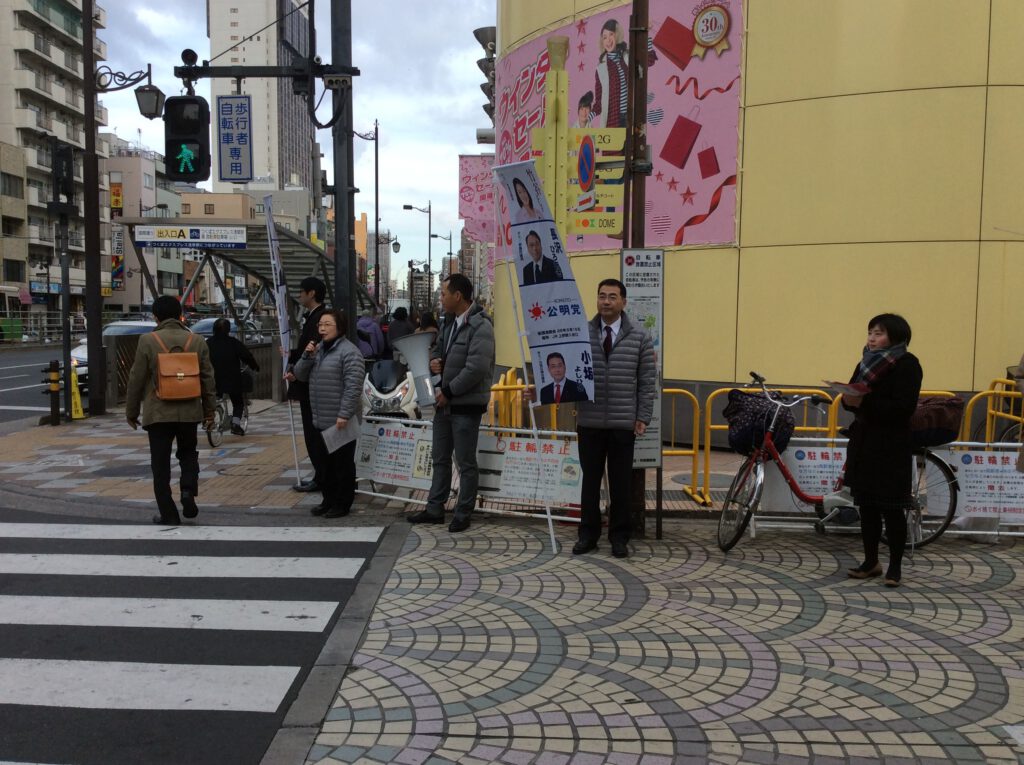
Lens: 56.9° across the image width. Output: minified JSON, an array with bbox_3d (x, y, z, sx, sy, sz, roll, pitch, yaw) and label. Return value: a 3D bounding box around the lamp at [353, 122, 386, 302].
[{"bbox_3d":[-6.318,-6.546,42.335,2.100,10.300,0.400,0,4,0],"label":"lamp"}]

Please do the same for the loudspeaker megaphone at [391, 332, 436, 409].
[{"bbox_3d":[-0.636,-0.081,6.400,0.310,0.470,0.300,-10,-3,0],"label":"loudspeaker megaphone"}]

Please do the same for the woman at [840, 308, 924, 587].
[{"bbox_3d":[2.144,0.376,5.470,0.400,1.560,0.460,-1,4,-25],"label":"woman"}]

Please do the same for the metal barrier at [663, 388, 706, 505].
[{"bbox_3d":[0.907,0.471,7.420,1.170,0.860,0.480,0,4,-3],"label":"metal barrier"}]

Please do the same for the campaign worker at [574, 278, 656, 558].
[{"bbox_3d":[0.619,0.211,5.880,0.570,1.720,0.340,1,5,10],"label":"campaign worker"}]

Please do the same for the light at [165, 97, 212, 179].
[{"bbox_3d":[-2.781,-2.091,8.100,0.350,0.730,0.200,0,4,2],"label":"light"}]

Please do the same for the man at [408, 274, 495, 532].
[{"bbox_3d":[-0.421,0.139,6.580,0.500,1.760,0.560,-2,4,-30],"label":"man"}]

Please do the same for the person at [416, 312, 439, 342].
[{"bbox_3d":[-1.219,-0.241,13.662,0.460,1.570,0.320,0,4,-3],"label":"person"}]

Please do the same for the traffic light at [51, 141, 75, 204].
[{"bbox_3d":[-5.791,-2.706,12.179,0.220,0.800,0.330,0,4,0],"label":"traffic light"}]

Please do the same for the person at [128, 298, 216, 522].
[{"bbox_3d":[-2.478,0.189,6.880,0.600,1.660,0.460,-1,5,-18],"label":"person"}]

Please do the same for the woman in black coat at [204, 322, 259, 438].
[{"bbox_3d":[-3.205,-0.074,10.800,0.520,1.320,0.640,1,4,5],"label":"woman in black coat"}]

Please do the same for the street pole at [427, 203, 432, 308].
[{"bbox_3d":[-6.118,-8.388,70.332,0.250,10.200,0.250,0,4,0],"label":"street pole"}]

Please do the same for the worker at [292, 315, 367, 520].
[{"bbox_3d":[-1.382,0.222,7.120,0.430,1.550,0.500,-2,5,-37],"label":"worker"}]

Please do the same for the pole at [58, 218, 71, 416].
[{"bbox_3d":[-6.143,-0.921,13.000,0.110,2.850,0.110,0,4,0],"label":"pole"}]

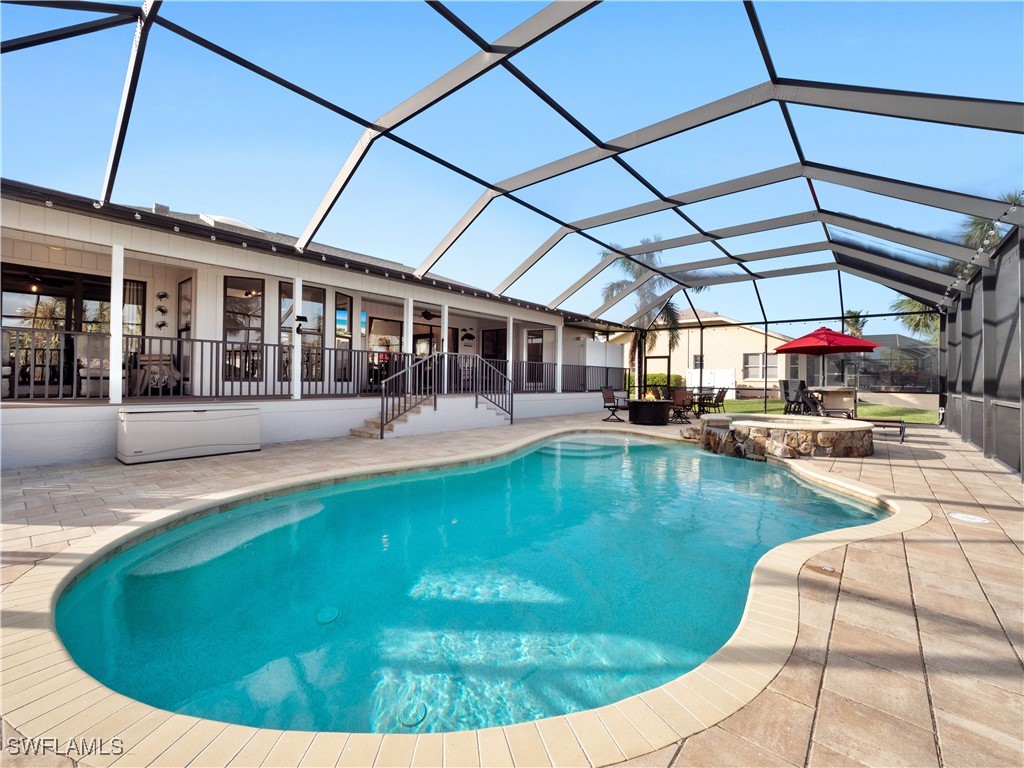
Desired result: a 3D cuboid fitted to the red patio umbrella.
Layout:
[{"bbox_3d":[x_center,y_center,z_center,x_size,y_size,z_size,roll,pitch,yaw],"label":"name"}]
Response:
[{"bbox_3d":[9.167,-0.233,12.078,3.000,2.780,3.000,2,1,42],"label":"red patio umbrella"}]

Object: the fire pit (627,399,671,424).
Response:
[{"bbox_3d":[3.821,0.768,11.485,1.280,0.610,1.280,2,1,42],"label":"fire pit"}]

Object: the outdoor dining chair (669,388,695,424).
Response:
[{"bbox_3d":[4.865,0.610,11.907,0.700,0.950,0.620,0,1,-29],"label":"outdoor dining chair"}]

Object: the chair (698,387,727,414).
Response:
[{"bbox_3d":[7.411,0.598,15.092,0.700,0.960,0.620,2,1,37],"label":"chair"}]

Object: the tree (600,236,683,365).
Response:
[{"bbox_3d":[6.516,-3.021,20.236,4.500,8.000,4.500,2,1,42],"label":"tree"}]

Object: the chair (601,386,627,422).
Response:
[{"bbox_3d":[2.934,0.557,11.859,0.700,0.990,0.620,2,1,43],"label":"chair"}]

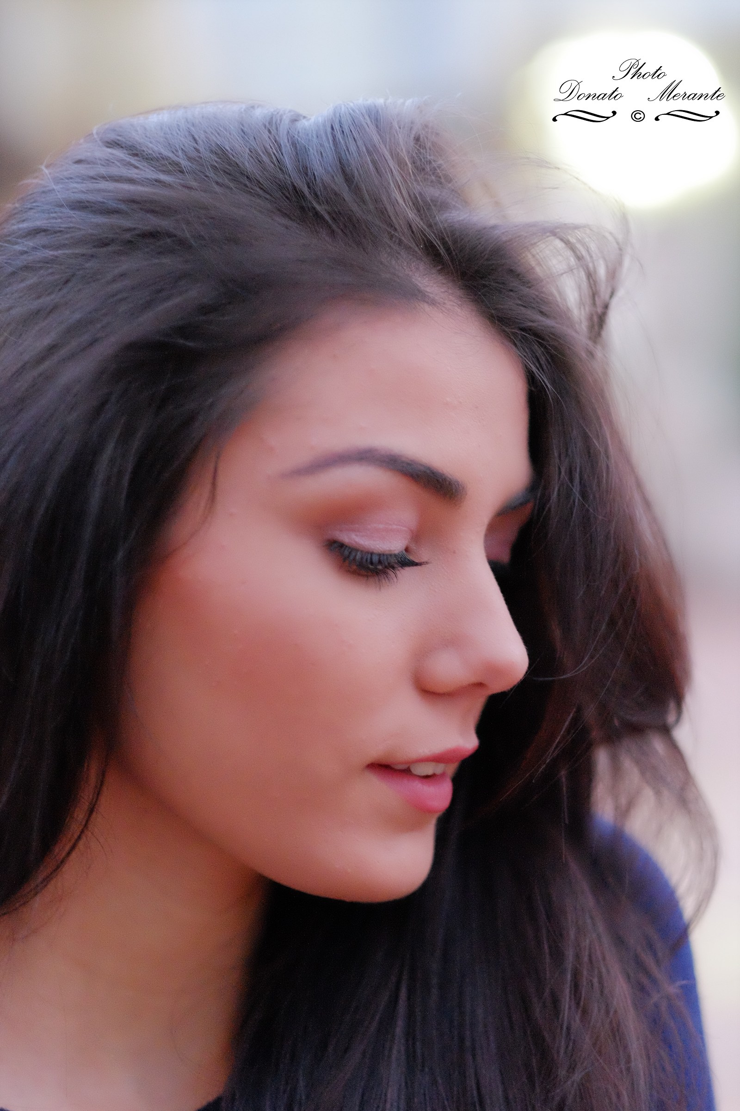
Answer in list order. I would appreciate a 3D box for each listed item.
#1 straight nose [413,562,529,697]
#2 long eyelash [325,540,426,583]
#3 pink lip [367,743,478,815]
[{"bbox_3d":[0.035,0.024,0.820,0.028,0.043,0.034,7,-5,36],"label":"straight nose"},{"bbox_3d":[0.002,0.002,0.810,0.031,0.012,0.012,8,1,-42],"label":"long eyelash"},{"bbox_3d":[0.021,0.070,0.820,0.022,0.023,0.049,7,-5,36],"label":"pink lip"}]

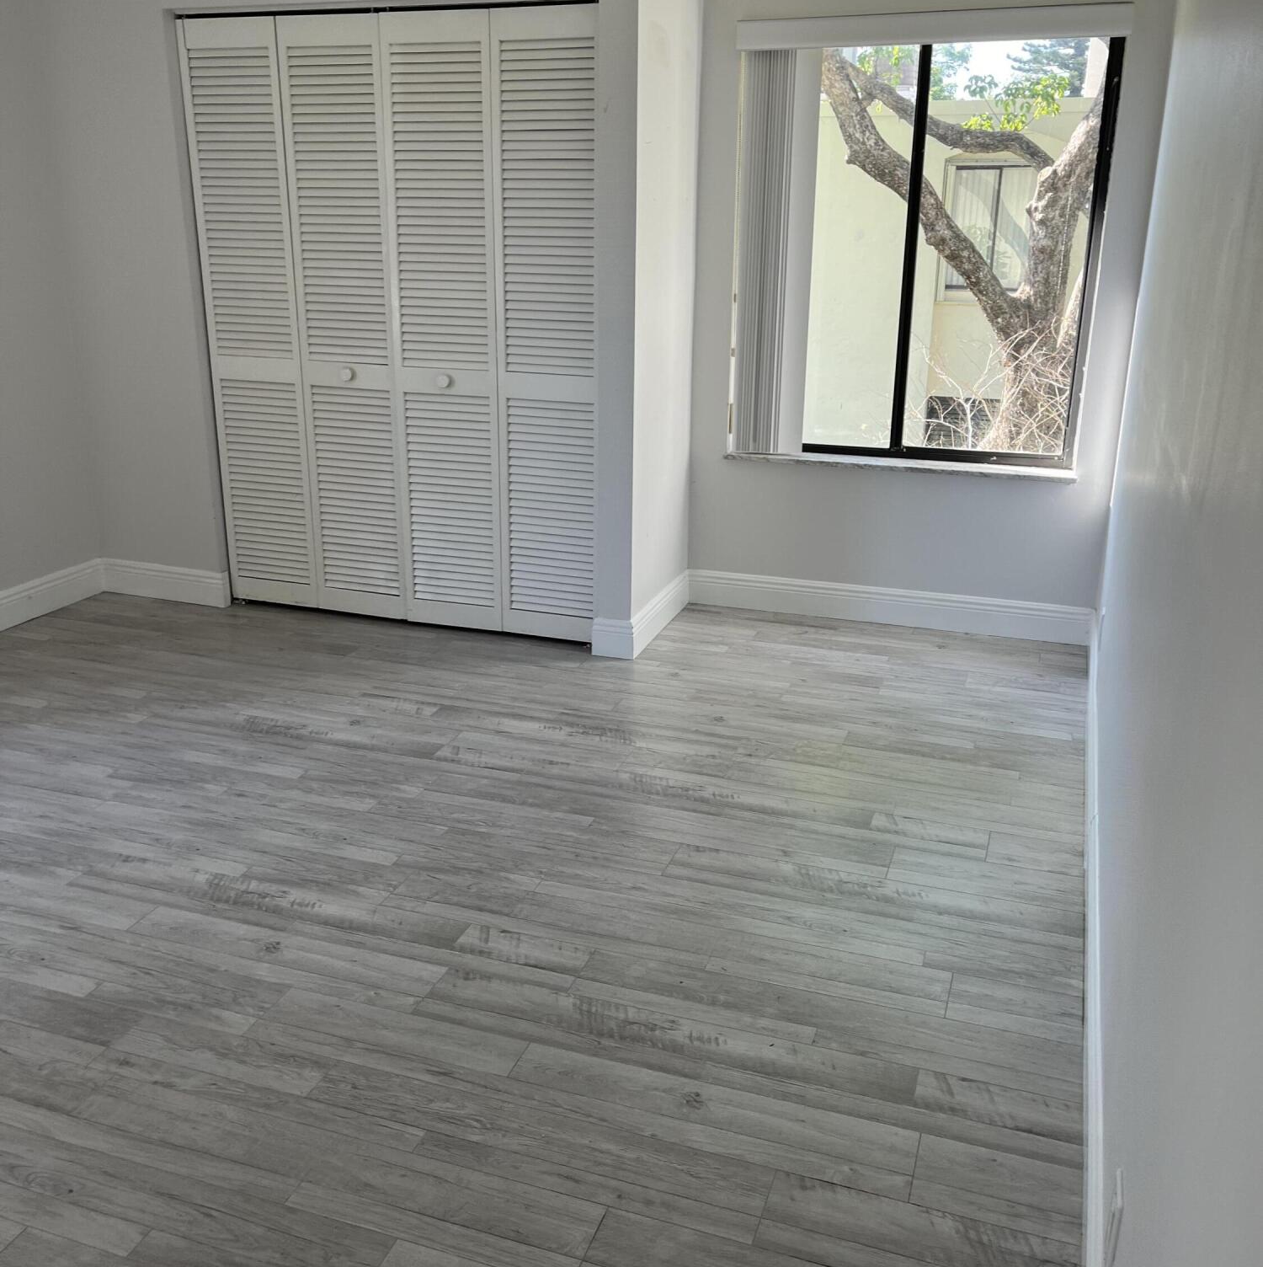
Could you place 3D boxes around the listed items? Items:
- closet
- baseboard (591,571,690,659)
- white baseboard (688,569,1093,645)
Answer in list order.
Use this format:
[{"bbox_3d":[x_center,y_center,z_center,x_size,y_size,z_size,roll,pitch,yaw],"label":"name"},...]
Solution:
[{"bbox_3d":[-0.805,-1.000,4.281,1.496,1.990,0.055,7,19,18],"label":"closet"},{"bbox_3d":[0.050,-0.088,4.579,0.155,0.134,0.699,7,19,18],"label":"baseboard"},{"bbox_3d":[0.915,-0.099,4.642,1.477,0.134,0.018,7,19,18],"label":"white baseboard"}]

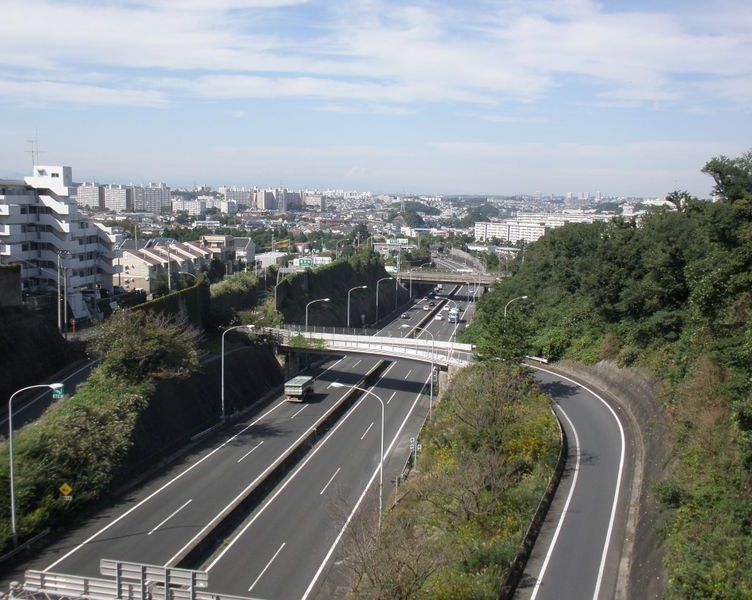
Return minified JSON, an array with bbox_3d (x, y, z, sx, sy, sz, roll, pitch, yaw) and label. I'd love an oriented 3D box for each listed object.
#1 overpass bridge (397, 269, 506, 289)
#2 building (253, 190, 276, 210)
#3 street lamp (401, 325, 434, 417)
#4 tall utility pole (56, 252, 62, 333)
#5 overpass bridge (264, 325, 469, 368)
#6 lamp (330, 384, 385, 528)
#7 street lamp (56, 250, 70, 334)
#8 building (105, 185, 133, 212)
[{"bbox_3d":[25.200,-8.100,300.000,37.000,4.200,14.000,5,8,25],"label":"overpass bridge"},{"bbox_3d":[-189.071,-168.723,1450.000,22.000,33.000,32.000,-5,10,-44],"label":"building"},{"bbox_3d":[4.763,8.529,99.681,4.048,11.433,0.500,2,7,9],"label":"street lamp"},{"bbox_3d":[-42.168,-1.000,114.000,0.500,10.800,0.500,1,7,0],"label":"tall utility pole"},{"bbox_3d":[-1.900,6.100,121.000,33.000,3.100,5.600,6,8,34],"label":"overpass bridge"},{"bbox_3d":[-1.439,11.363,61.153,4.127,11.095,0.500,2,7,9],"label":"lamp"},{"bbox_3d":[-41.595,-1.067,114.000,1.900,11.100,0.500,1,7,0],"label":"street lamp"},{"bbox_3d":[-327.599,-128.745,1090.000,12.000,33.000,46.000,-5,10,-44],"label":"building"}]

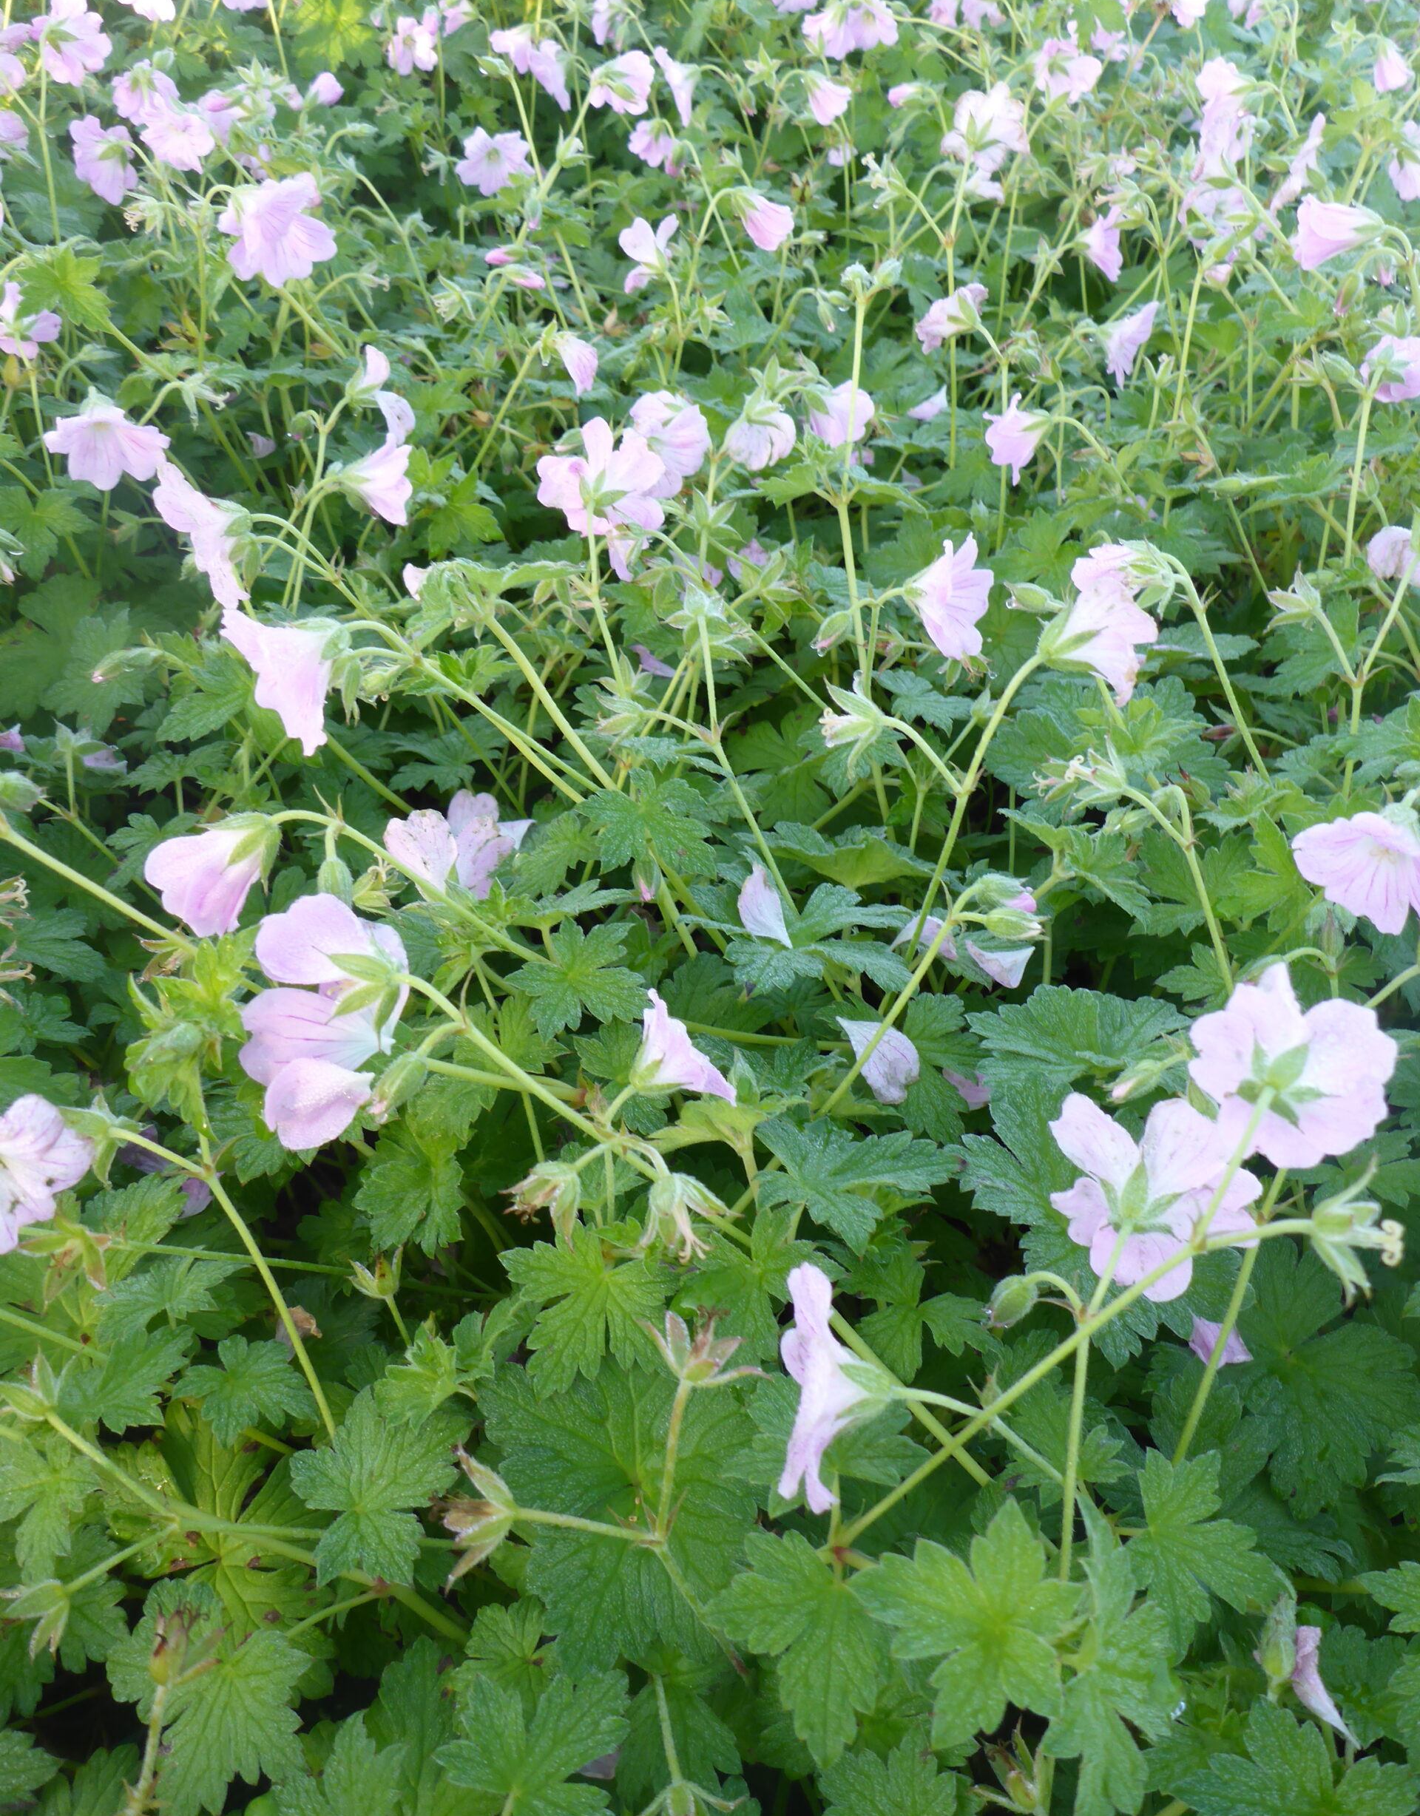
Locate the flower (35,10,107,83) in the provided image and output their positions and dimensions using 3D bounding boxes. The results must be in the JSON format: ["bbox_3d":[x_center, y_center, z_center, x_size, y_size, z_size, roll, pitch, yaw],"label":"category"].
[{"bbox_3d":[-0.340,-0.456,0.800,0.040,0.040,0.024,9,4,10],"label":"flower"}]

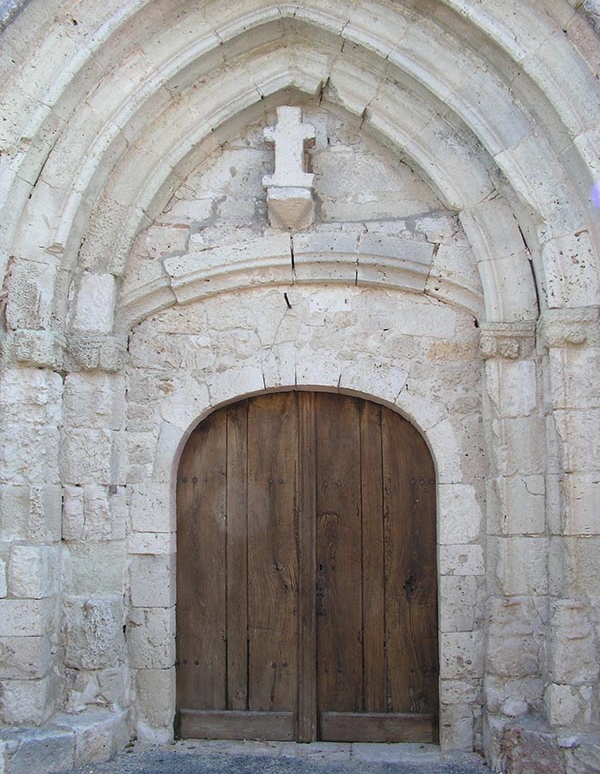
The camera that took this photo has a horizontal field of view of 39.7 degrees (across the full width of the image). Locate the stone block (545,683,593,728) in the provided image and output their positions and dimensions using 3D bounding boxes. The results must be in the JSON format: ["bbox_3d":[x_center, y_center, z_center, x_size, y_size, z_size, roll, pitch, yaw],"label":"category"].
[{"bbox_3d":[1.401,1.668,4.432,0.234,0.216,0.230,-1,-6,4],"label":"stone block"}]

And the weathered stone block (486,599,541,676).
[{"bbox_3d":[1.332,1.567,5.270,0.296,0.463,0.300,-1,-9,5],"label":"weathered stone block"}]

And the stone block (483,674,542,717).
[{"bbox_3d":[1.322,1.912,5.232,0.321,0.223,0.300,-1,-9,3],"label":"stone block"}]

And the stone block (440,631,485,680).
[{"bbox_3d":[1.064,1.760,5.522,0.274,0.297,0.250,-1,-9,5],"label":"stone block"}]

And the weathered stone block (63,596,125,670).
[{"bbox_3d":[-1.327,1.603,5.501,0.361,0.446,0.320,-1,-9,5],"label":"weathered stone block"}]

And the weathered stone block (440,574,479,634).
[{"bbox_3d":[1.054,1.435,5.572,0.236,0.355,0.250,-1,-9,5],"label":"weathered stone block"}]

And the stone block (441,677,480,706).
[{"bbox_3d":[1.044,1.980,5.476,0.250,0.169,0.220,-1,-9,5],"label":"stone block"}]

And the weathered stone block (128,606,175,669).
[{"bbox_3d":[-0.990,1.697,5.664,0.277,0.385,0.280,-1,-9,3],"label":"weathered stone block"}]

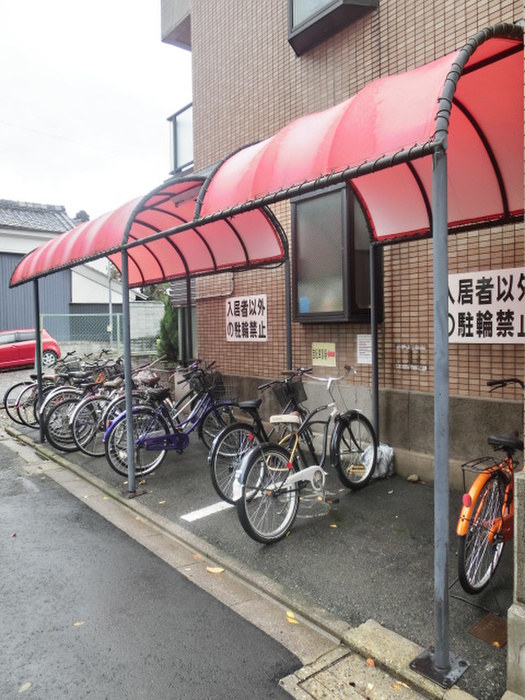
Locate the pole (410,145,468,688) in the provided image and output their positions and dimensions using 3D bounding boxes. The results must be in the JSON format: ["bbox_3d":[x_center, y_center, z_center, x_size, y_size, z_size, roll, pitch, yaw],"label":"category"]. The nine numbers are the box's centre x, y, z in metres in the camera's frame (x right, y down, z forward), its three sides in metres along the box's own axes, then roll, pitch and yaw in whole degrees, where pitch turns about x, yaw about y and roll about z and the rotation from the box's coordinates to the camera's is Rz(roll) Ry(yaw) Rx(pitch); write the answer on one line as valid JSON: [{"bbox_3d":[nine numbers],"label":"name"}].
[{"bbox_3d":[0.762,0.269,2.150,0.190,2.233,0.190,-3,3,-39],"label":"pole"}]

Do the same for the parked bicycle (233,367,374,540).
[{"bbox_3d":[0.412,0.699,3.958,0.660,1.180,1.870,1,3,40],"label":"parked bicycle"}]

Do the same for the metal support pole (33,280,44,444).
[{"bbox_3d":[-2.978,0.161,6.749,0.070,2.167,0.070,-3,3,-39],"label":"metal support pole"}]

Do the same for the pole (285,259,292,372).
[{"bbox_3d":[0.308,0.065,5.814,0.065,2.242,0.065,-3,3,-39],"label":"pole"}]

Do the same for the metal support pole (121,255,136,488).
[{"bbox_3d":[-1.225,0.209,4.598,0.065,2.194,0.065,-3,3,-39],"label":"metal support pole"}]

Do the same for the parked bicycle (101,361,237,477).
[{"bbox_3d":[-0.814,0.713,5.416,1.820,1.100,0.580,-3,3,-36],"label":"parked bicycle"}]

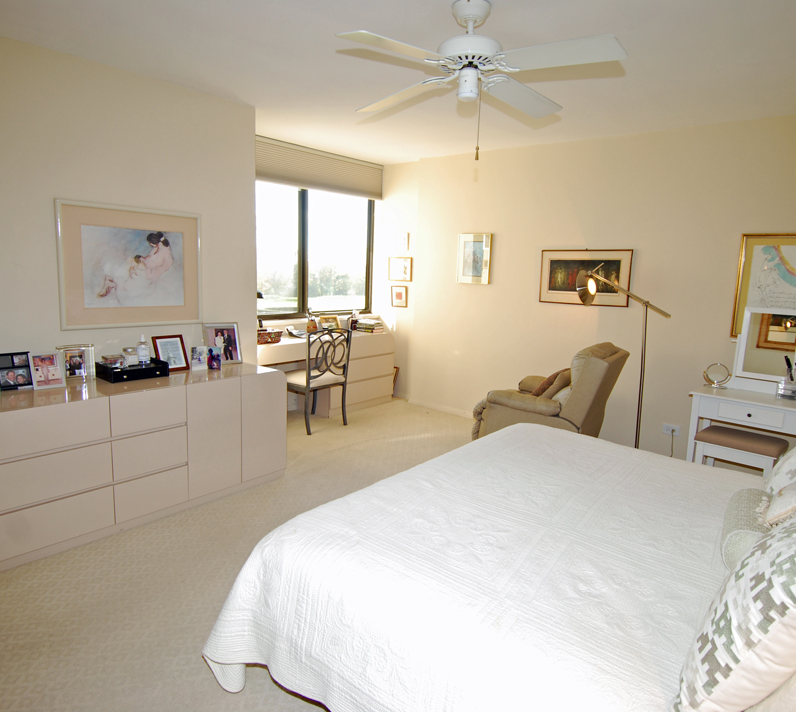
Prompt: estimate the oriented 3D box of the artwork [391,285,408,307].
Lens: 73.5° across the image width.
[{"bbox_3d":[0.019,-0.643,5.780,0.205,0.225,0.025,10,12,40],"label":"artwork"}]

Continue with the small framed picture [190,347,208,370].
[{"bbox_3d":[-1.273,0.018,3.404,0.100,0.153,0.025,-6,9,-43],"label":"small framed picture"}]

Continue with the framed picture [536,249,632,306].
[{"bbox_3d":[1.512,-0.642,4.353,0.745,0.443,0.030,10,12,40],"label":"framed picture"}]

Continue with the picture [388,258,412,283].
[{"bbox_3d":[0.022,-0.932,5.739,0.305,0.255,0.025,10,12,40],"label":"picture"}]

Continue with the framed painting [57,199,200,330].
[{"bbox_3d":[-1.583,-0.532,3.220,0.030,0.709,0.849,10,12,39],"label":"framed painting"}]

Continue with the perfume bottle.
[{"bbox_3d":[-1.537,-0.032,3.209,0.065,0.175,0.072,10,12,40],"label":"perfume bottle"}]

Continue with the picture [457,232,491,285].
[{"bbox_3d":[0.712,-0.900,4.946,0.348,0.458,0.030,10,12,39],"label":"picture"}]

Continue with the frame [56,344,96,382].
[{"bbox_3d":[-1.827,0.051,3.027,0.178,0.200,0.050,-7,14,-43],"label":"frame"}]

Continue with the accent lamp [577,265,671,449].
[{"bbox_3d":[1.560,0.115,3.833,0.680,1.530,0.280,10,12,40],"label":"accent lamp"}]

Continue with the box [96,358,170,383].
[{"bbox_3d":[-1.565,0.084,3.149,0.215,0.085,0.320,10,12,40],"label":"box"}]

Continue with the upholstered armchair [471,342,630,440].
[{"bbox_3d":[1.107,0.361,3.835,0.940,1.010,0.860,9,12,35],"label":"upholstered armchair"}]

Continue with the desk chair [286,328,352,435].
[{"bbox_3d":[-0.766,0.178,4.712,0.530,0.889,0.490,10,12,39],"label":"desk chair"}]

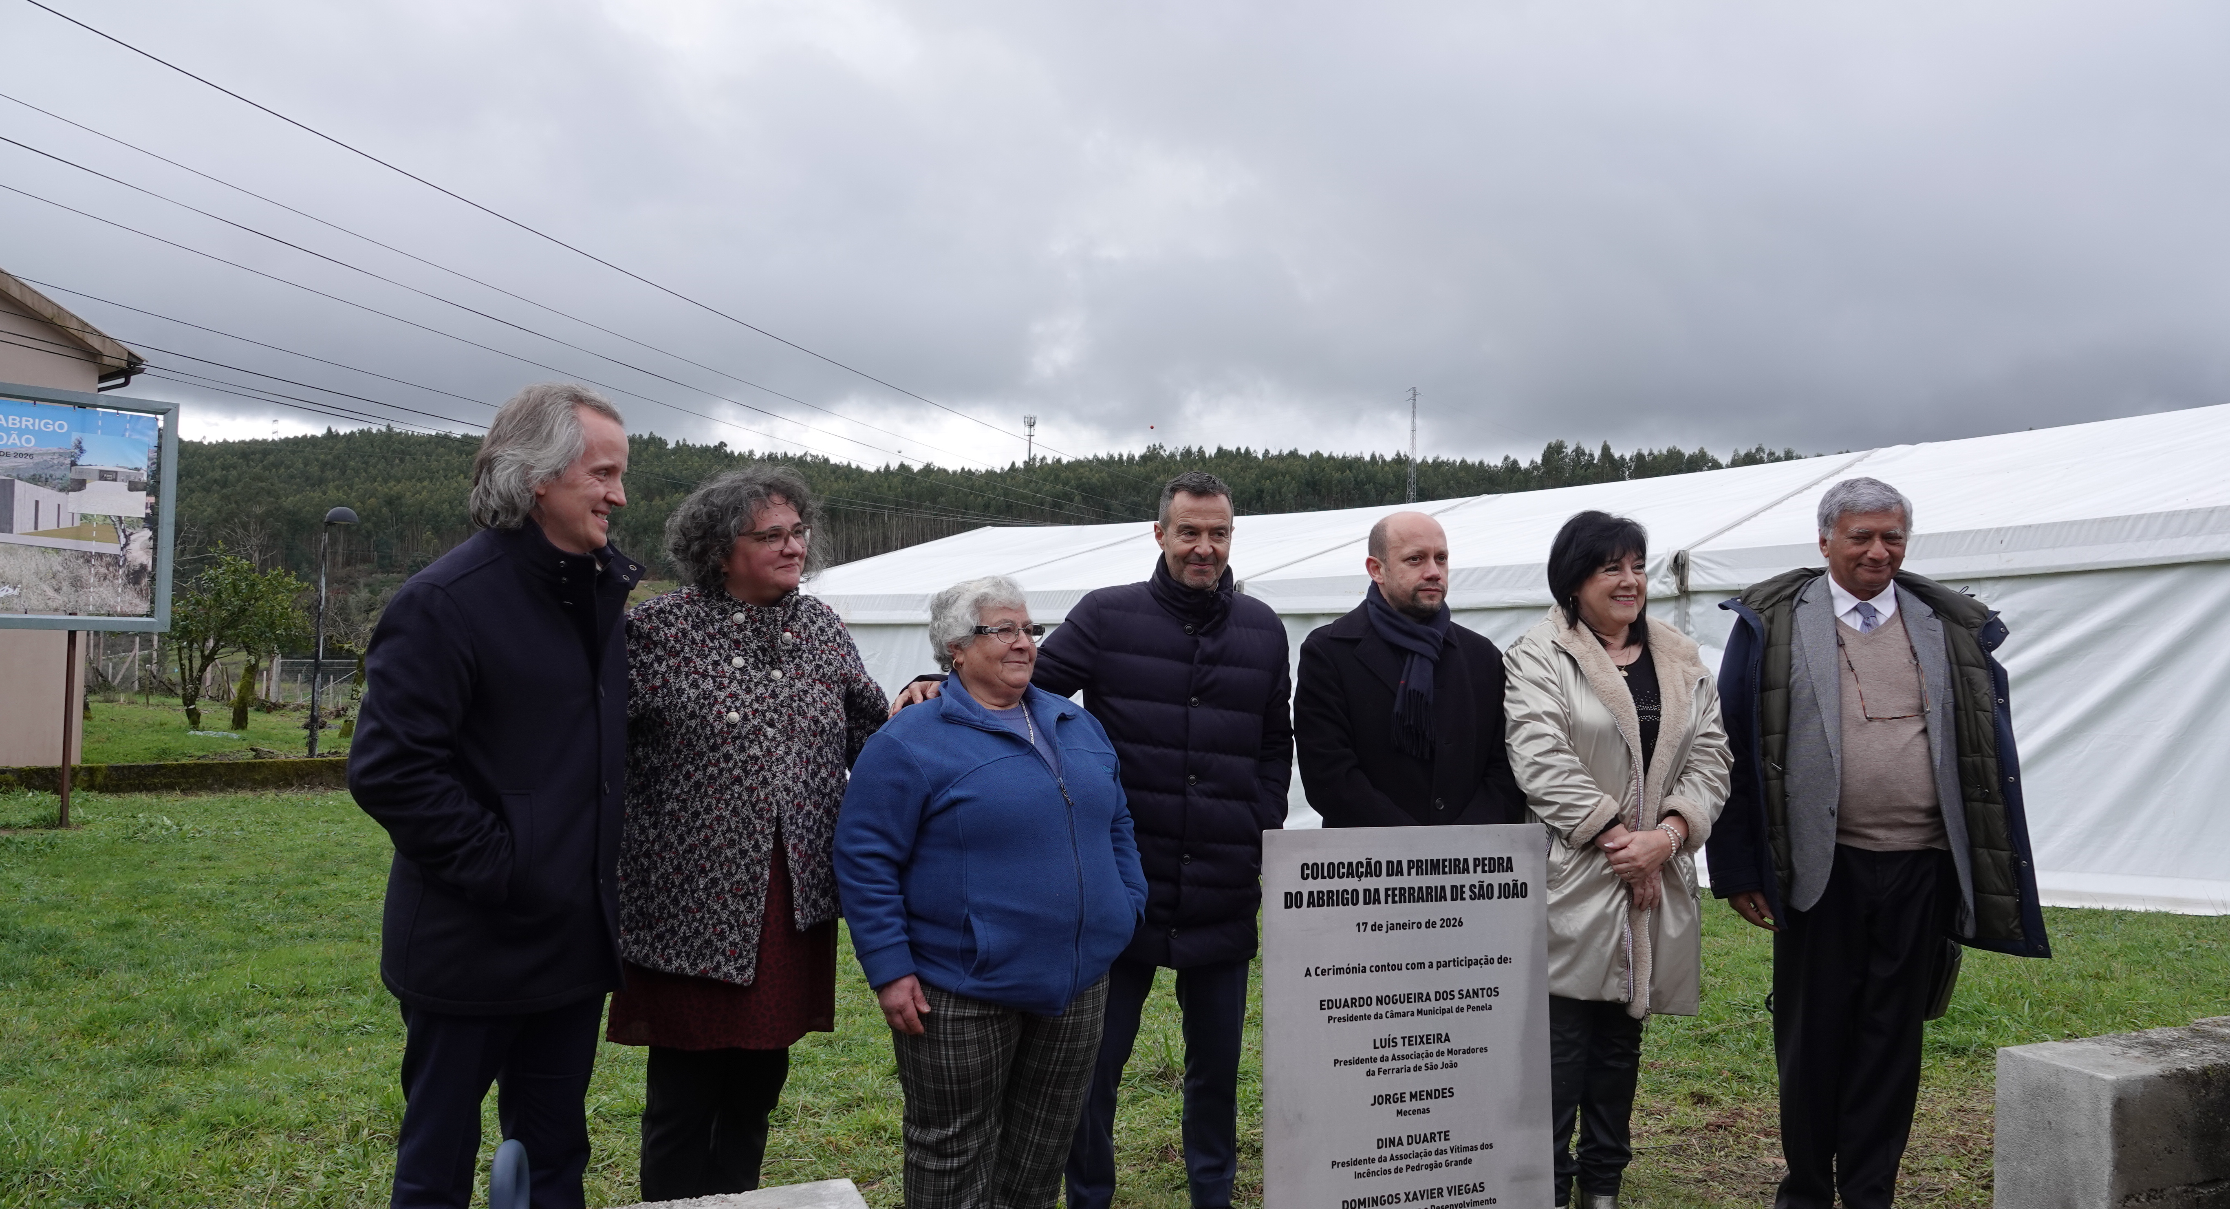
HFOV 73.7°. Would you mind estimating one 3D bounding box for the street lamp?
[{"bbox_3d":[-11.265,0.377,21.524,0.580,3.650,0.490,2,-1,0],"label":"street lamp"}]

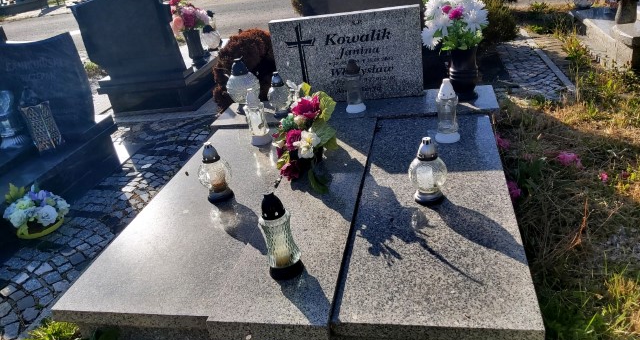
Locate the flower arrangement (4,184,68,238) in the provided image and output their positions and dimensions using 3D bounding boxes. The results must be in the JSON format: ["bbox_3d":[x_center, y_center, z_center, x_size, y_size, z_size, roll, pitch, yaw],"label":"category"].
[{"bbox_3d":[-1.477,0.208,2.521,0.312,0.208,0.291,-2,29,14],"label":"flower arrangement"}]

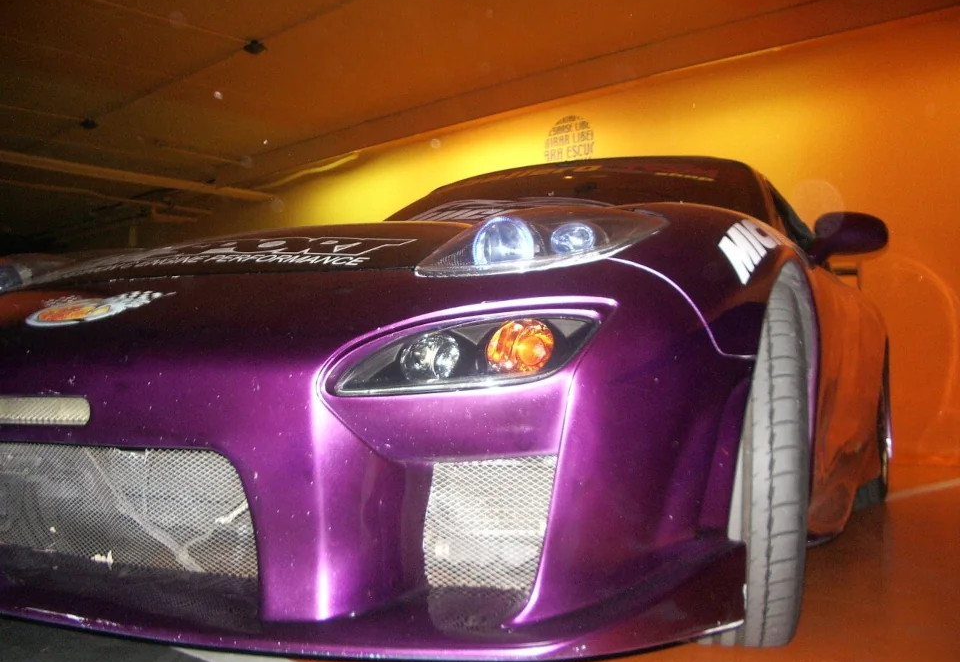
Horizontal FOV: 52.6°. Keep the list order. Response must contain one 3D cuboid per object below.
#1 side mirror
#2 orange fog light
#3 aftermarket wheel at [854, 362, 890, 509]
[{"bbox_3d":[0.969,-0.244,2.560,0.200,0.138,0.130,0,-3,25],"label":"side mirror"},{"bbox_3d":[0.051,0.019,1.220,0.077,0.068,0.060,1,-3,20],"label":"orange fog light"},{"bbox_3d":[1.520,0.390,3.920,0.260,0.640,0.640,0,-3,25],"label":"aftermarket wheel"}]

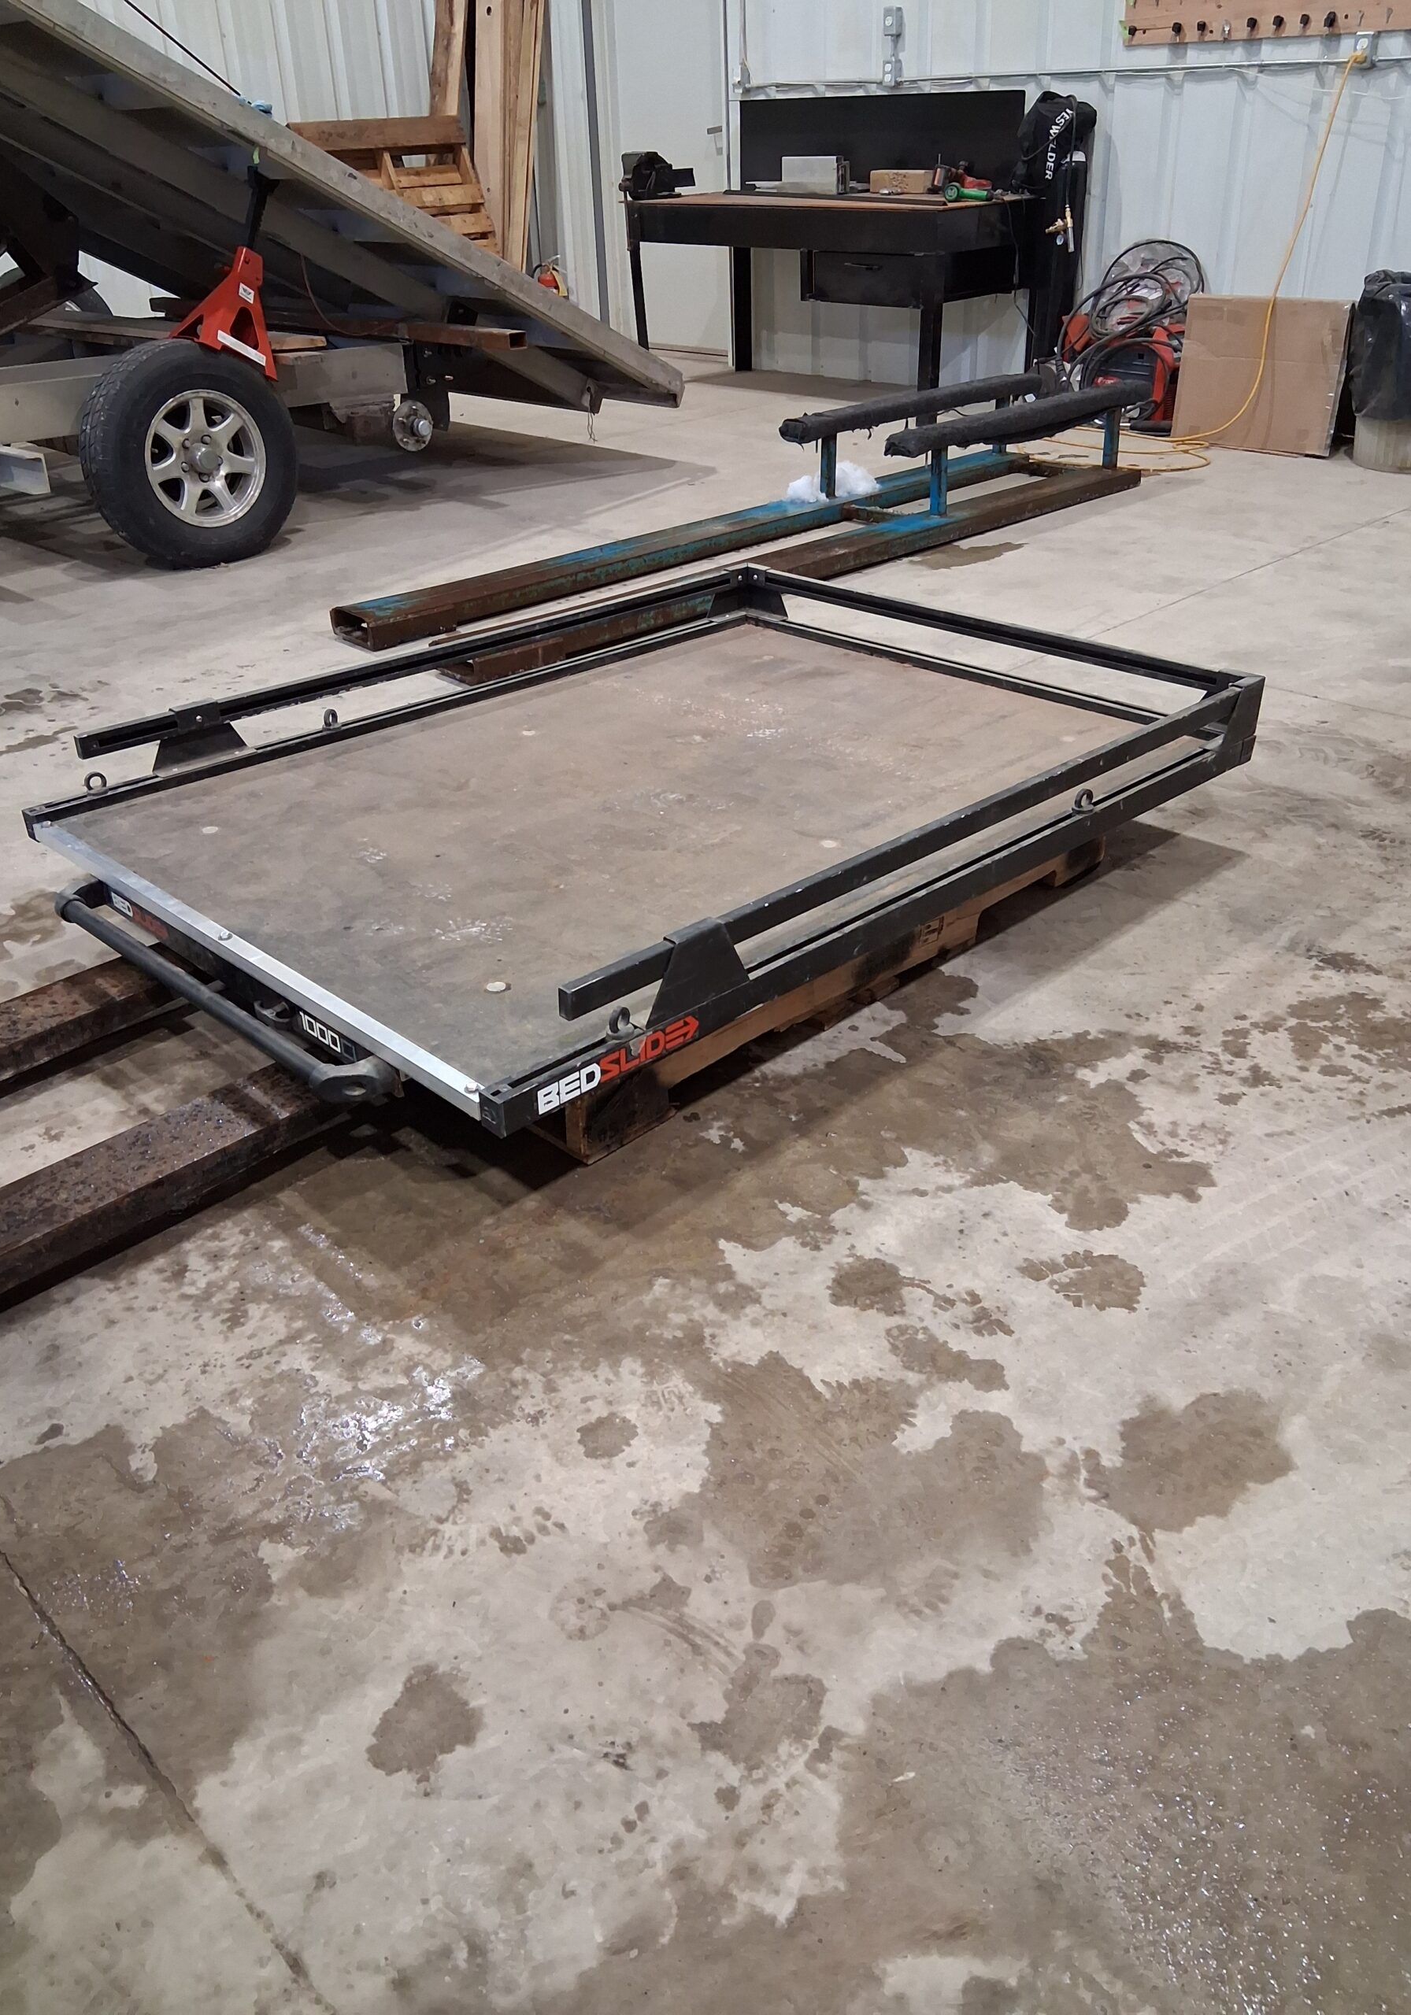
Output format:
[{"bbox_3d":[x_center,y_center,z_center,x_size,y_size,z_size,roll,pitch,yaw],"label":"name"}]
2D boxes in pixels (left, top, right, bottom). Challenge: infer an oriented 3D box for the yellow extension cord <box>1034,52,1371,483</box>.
[{"bbox_3d":[1.969,-3.144,6.339,0.892,1.465,1.512,22,37,35],"label":"yellow extension cord"}]

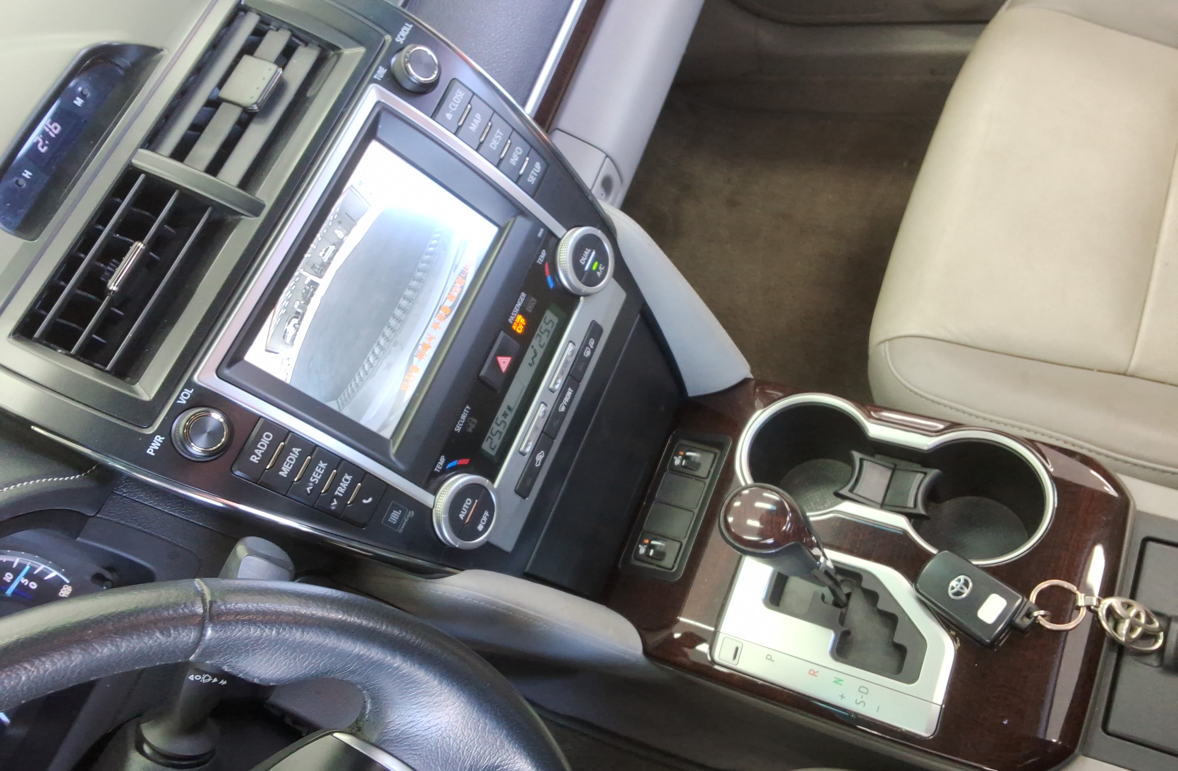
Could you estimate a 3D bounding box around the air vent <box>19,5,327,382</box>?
[{"bbox_3d":[-0.225,-0.113,0.538,0.063,0.036,0.230,27,71,-8],"label":"air vent"}]

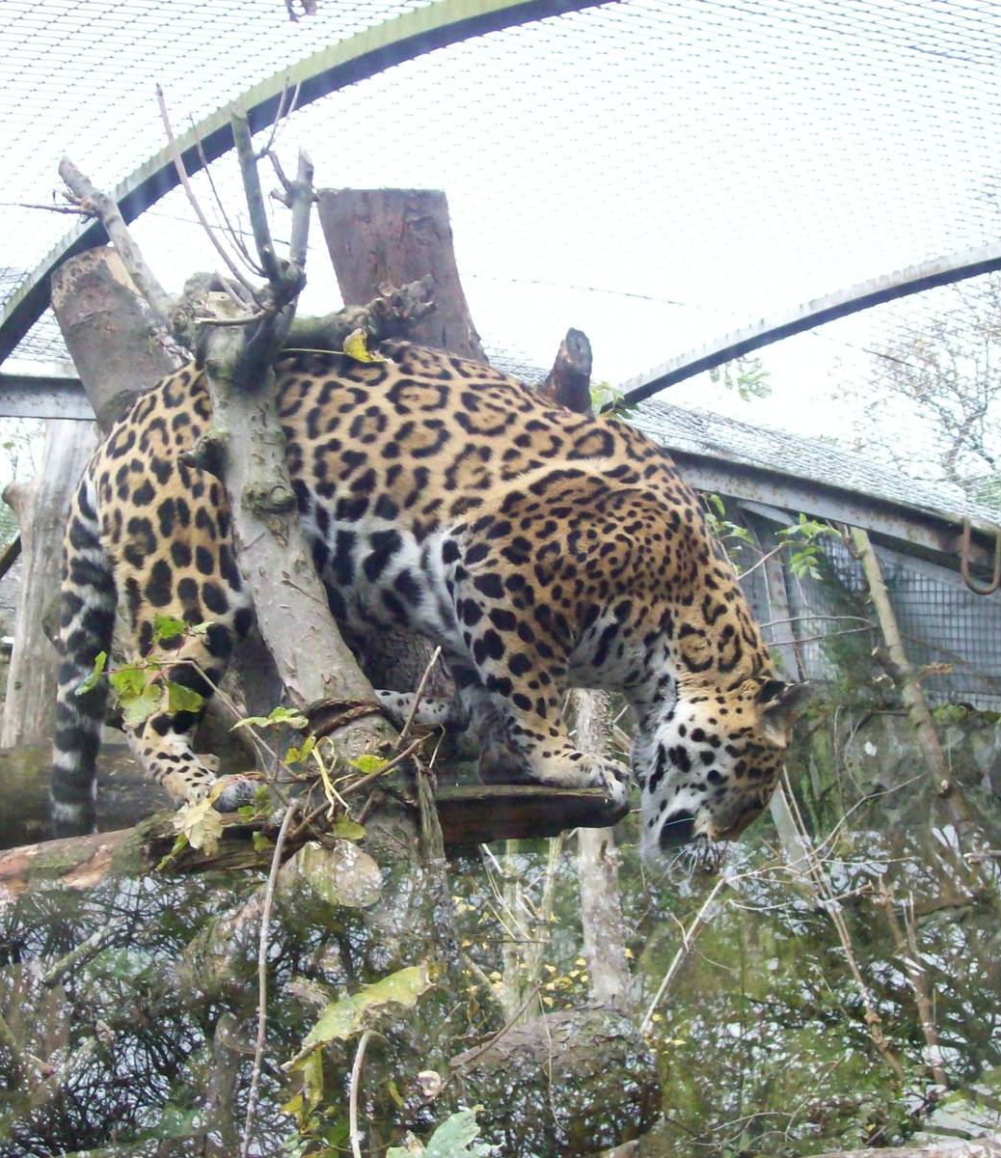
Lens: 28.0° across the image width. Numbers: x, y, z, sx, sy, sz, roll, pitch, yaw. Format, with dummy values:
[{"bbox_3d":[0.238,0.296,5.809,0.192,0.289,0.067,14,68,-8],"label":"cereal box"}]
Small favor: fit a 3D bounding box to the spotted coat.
[{"bbox_3d":[-0.110,0.028,3.050,1.140,0.780,0.460,0,-3,0],"label":"spotted coat"}]

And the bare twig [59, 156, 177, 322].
[{"bbox_3d":[-0.591,-0.526,3.100,0.060,0.300,0.050,-35,0,0],"label":"bare twig"}]

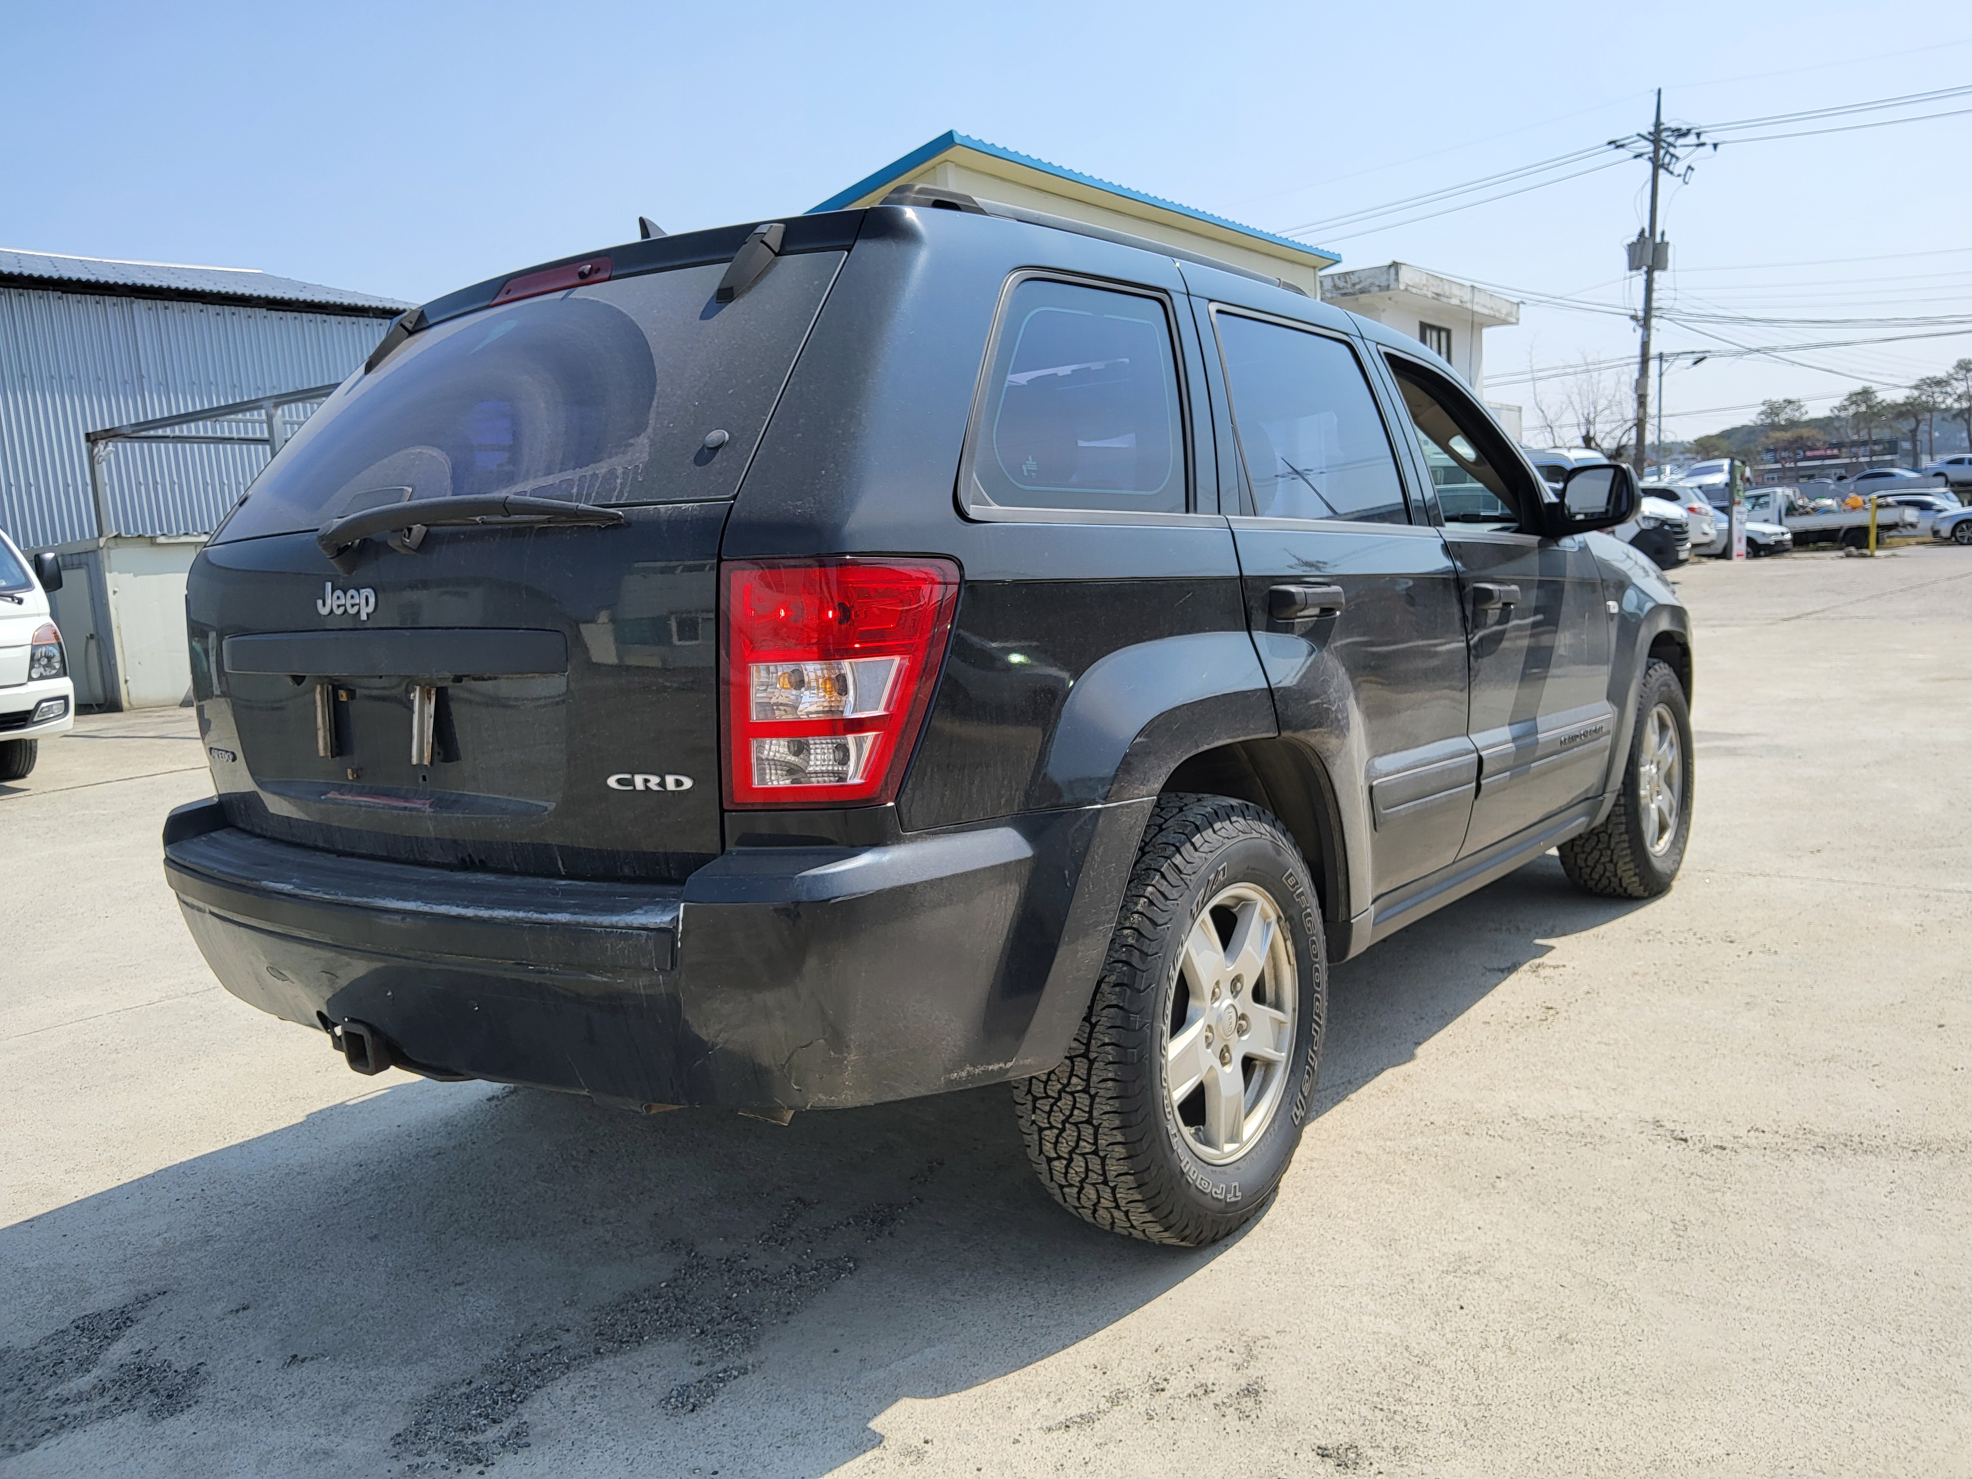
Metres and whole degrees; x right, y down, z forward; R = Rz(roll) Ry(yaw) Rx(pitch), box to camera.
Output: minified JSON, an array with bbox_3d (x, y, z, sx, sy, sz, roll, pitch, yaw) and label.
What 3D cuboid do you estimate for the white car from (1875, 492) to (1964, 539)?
[{"bbox_3d":[28.154,-6.787,45.000,4.500,1.580,1.820,6,11,38],"label":"white car"}]

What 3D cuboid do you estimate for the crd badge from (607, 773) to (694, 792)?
[{"bbox_3d":[-0.427,0.055,1.876,0.140,0.025,0.010,3,9,26],"label":"crd badge"}]

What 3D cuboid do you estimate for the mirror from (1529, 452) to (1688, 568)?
[{"bbox_3d":[1.472,-0.583,3.590,0.225,0.172,0.140,7,11,42],"label":"mirror"}]

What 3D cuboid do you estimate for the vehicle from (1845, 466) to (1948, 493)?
[{"bbox_3d":[42.870,-12.259,71.000,4.800,1.460,1.830,5,11,45],"label":"vehicle"}]

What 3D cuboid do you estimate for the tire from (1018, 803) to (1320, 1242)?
[{"bbox_3d":[0.340,0.470,2.561,0.250,0.748,0.748,5,11,38],"label":"tire"}]

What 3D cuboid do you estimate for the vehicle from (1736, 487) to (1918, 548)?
[{"bbox_3d":[26.077,-6.866,46.000,5.200,2.020,1.750,3,10,39],"label":"vehicle"}]

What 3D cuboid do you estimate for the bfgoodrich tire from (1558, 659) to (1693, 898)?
[{"bbox_3d":[2.015,0.121,4.662,0.250,0.745,0.745,3,9,40],"label":"bfgoodrich tire"}]

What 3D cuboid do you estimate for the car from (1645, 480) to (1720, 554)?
[{"bbox_3d":[13.680,-4.720,32.900,4.650,1.700,1.870,3,10,39],"label":"car"}]

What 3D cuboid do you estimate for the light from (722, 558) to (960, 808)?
[{"bbox_3d":[-0.173,-0.071,1.836,0.208,0.310,0.230,3,9,28],"label":"light"}]

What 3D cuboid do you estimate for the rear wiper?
[{"bbox_3d":[-0.696,-0.267,1.956,0.560,0.102,0.090,4,10,31],"label":"rear wiper"}]

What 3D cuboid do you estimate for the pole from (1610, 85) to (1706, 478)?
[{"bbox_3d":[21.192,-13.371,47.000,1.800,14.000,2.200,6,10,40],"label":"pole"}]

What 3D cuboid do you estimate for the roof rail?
[{"bbox_3d":[0.286,-0.851,2.621,0.070,0.085,1.420,5,11,38],"label":"roof rail"}]

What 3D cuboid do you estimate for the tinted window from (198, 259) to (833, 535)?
[{"bbox_3d":[-0.781,-0.506,2.266,1.330,0.500,0.100,3,-32,37],"label":"tinted window"}]

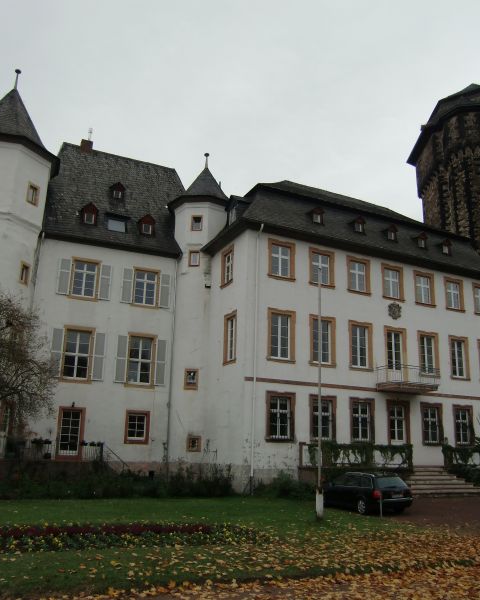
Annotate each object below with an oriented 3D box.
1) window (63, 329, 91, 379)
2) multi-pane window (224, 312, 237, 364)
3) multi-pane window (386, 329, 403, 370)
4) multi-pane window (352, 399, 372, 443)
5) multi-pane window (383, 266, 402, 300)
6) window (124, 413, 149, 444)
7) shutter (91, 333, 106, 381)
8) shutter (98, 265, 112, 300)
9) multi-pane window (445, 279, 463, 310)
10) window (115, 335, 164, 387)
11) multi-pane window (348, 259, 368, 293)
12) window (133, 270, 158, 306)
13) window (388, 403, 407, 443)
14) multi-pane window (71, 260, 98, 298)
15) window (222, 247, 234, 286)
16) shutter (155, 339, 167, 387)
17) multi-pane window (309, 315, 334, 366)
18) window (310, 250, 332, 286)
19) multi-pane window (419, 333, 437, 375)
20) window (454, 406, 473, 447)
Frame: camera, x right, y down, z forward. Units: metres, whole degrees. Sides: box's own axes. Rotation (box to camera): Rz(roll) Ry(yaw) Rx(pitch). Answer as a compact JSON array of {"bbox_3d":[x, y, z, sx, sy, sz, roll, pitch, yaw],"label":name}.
[{"bbox_3d":[-8.319,2.763,28.356,1.258,2.587,0.200,8,-15,-25],"label":"window"},{"bbox_3d":[-0.508,2.009,29.613,0.200,2.500,1.280,9,-15,-25],"label":"multi-pane window"},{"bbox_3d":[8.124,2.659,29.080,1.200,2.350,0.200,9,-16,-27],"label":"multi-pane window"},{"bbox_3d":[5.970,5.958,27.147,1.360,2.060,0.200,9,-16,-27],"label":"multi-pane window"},{"bbox_3d":[8.964,-0.968,32.596,1.401,1.840,0.180,9,-16,-27],"label":"multi-pane window"},{"bbox_3d":[-5.366,6.666,28.940,1.158,1.558,0.200,8,-15,-25],"label":"window"},{"bbox_3d":[-7.944,3.207,31.368,0.595,2.690,0.070,8,-15,-25],"label":"shutter"},{"bbox_3d":[-7.189,-0.925,29.667,0.560,1.925,0.070,8,-15,-25],"label":"shutter"},{"bbox_3d":[13.452,-0.345,34.946,1.380,1.858,0.180,9,-16,-27],"label":"multi-pane window"},{"bbox_3d":[-5.307,3.269,29.708,2.573,2.632,0.200,8,-15,-25],"label":"window"},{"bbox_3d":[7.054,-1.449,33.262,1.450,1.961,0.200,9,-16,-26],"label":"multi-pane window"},{"bbox_3d":[-5.211,-0.645,30.681,1.345,1.964,0.200,8,-15,-25],"label":"window"},{"bbox_3d":[8.704,6.768,30.650,1.157,2.075,0.180,9,-16,-27],"label":"window"},{"bbox_3d":[-8.712,-1.150,31.121,1.356,1.990,0.180,9,-16,-27],"label":"multi-pane window"},{"bbox_3d":[-0.579,-1.661,27.627,0.200,1.820,1.150,9,-16,-27],"label":"window"},{"bbox_3d":[-4.297,3.409,30.123,0.516,2.551,0.070,8,-15,-25],"label":"shutter"},{"bbox_3d":[4.362,2.140,29.315,1.472,2.393,0.180,9,-16,-27],"label":"multi-pane window"},{"bbox_3d":[4.449,-1.717,30.261,1.392,1.808,0.180,9,-16,-27],"label":"window"},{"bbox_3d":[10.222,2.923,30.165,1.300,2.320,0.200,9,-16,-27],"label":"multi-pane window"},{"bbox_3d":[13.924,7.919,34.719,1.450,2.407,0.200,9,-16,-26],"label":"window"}]

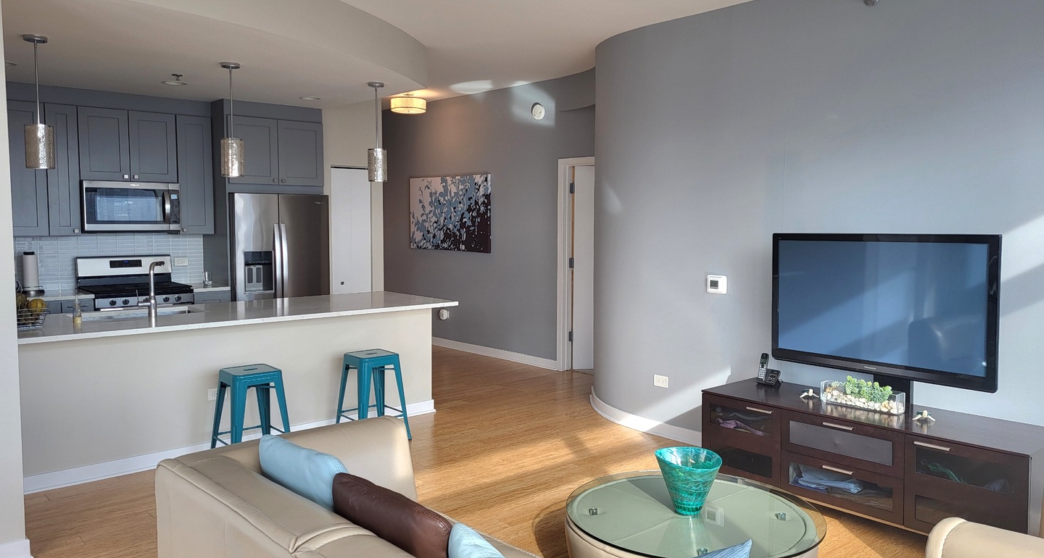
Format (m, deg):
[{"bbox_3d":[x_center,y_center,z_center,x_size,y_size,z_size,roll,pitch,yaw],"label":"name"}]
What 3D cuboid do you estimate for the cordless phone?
[{"bbox_3d":[1.507,0.543,4.749,0.090,0.177,0.130,-3,5,-40],"label":"cordless phone"}]

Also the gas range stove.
[{"bbox_3d":[-3.284,0.414,6.689,0.759,1.193,0.680,-4,6,-42],"label":"gas range stove"}]

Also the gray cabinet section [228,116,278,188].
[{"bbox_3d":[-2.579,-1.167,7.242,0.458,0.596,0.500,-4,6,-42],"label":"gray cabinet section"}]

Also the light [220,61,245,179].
[{"bbox_3d":[-1.952,-1.067,5.277,0.144,0.765,0.144,-4,6,-42],"label":"light"}]

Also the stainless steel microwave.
[{"bbox_3d":[-3.384,-0.609,6.761,0.758,0.430,0.400,-4,6,-42],"label":"stainless steel microwave"}]

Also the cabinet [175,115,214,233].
[{"bbox_3d":[-3.004,-0.927,7.087,0.308,1.038,0.333,-4,6,-42],"label":"cabinet"}]

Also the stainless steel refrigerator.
[{"bbox_3d":[-2.380,0.085,7.426,0.904,1.743,0.755,-4,6,-42],"label":"stainless steel refrigerator"}]

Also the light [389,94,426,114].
[{"bbox_3d":[-1.298,-2.006,8.986,0.411,0.210,0.411,0,4,0],"label":"light"}]

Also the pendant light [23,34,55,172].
[{"bbox_3d":[-2.769,-1.009,4.486,0.144,0.765,0.144,-4,6,-42],"label":"pendant light"}]

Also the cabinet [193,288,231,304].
[{"bbox_3d":[-2.914,0.539,7.092,0.309,0.885,0.610,-4,6,-42],"label":"cabinet"}]

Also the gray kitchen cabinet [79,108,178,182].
[{"bbox_3d":[-3.403,-1.127,6.713,0.765,0.584,0.333,-4,6,-42],"label":"gray kitchen cabinet"}]

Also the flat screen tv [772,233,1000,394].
[{"bbox_3d":[1.894,0.133,4.191,0.090,0.735,1.200,-3,5,-39],"label":"flat screen tv"}]

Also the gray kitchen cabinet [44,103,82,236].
[{"bbox_3d":[-3.790,-0.878,6.419,0.232,1.045,0.330,-4,6,-42],"label":"gray kitchen cabinet"}]

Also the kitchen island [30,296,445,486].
[{"bbox_3d":[-1.951,0.668,5.493,2.950,0.915,1.155,-4,6,-42],"label":"kitchen island"}]

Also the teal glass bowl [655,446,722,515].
[{"bbox_3d":[0.682,0.840,3.206,0.279,0.226,0.279,0,4,0],"label":"teal glass bowl"}]

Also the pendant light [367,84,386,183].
[{"bbox_3d":[-1.113,-1.122,6.027,0.144,0.765,0.144,0,4,0],"label":"pendant light"}]

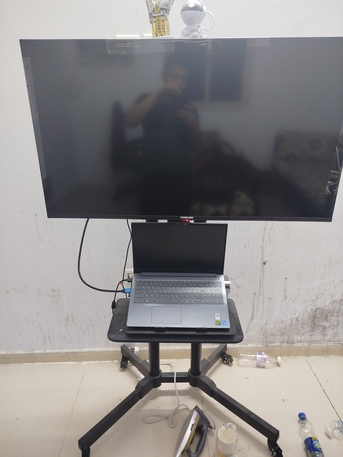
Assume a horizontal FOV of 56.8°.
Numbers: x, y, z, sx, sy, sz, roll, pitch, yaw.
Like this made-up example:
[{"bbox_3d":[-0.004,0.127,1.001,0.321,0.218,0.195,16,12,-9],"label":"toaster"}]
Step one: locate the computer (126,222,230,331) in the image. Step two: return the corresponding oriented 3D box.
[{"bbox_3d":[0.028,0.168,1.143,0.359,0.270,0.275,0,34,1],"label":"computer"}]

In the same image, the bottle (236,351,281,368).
[{"bbox_3d":[0.467,0.697,1.671,0.235,0.077,0.077,1,21,4],"label":"bottle"}]

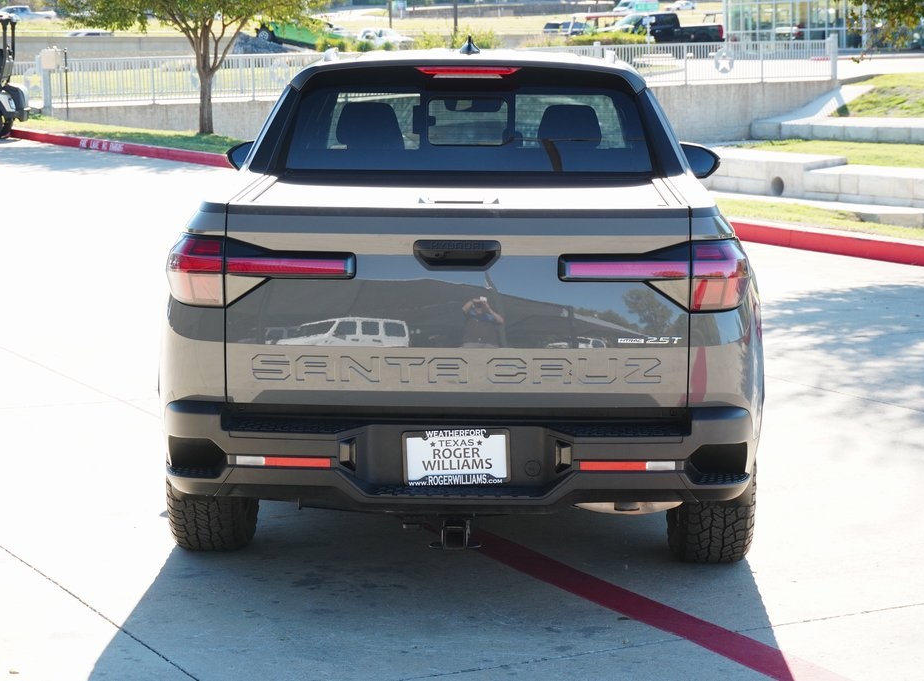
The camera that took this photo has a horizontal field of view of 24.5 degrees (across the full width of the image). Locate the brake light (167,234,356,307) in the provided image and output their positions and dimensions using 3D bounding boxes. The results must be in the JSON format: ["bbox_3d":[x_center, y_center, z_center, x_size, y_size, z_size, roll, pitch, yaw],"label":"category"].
[{"bbox_3d":[-0.593,-0.206,6.231,0.580,0.212,0.240,1,8,1],"label":"brake light"}]

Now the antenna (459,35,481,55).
[{"bbox_3d":[0.031,-1.072,7.748,0.075,0.065,0.160,1,8,1],"label":"antenna"}]

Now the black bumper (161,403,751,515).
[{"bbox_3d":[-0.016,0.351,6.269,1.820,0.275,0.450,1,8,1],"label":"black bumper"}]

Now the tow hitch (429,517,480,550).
[{"bbox_3d":[-0.019,0.556,6.228,0.150,0.085,0.170,1,8,1],"label":"tow hitch"}]

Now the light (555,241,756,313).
[{"bbox_3d":[0.571,-0.194,6.206,0.580,0.212,0.240,1,8,1],"label":"light"}]

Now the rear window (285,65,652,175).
[{"bbox_3d":[0.019,-0.757,7.349,1.250,0.420,0.080,1,-25,1],"label":"rear window"}]

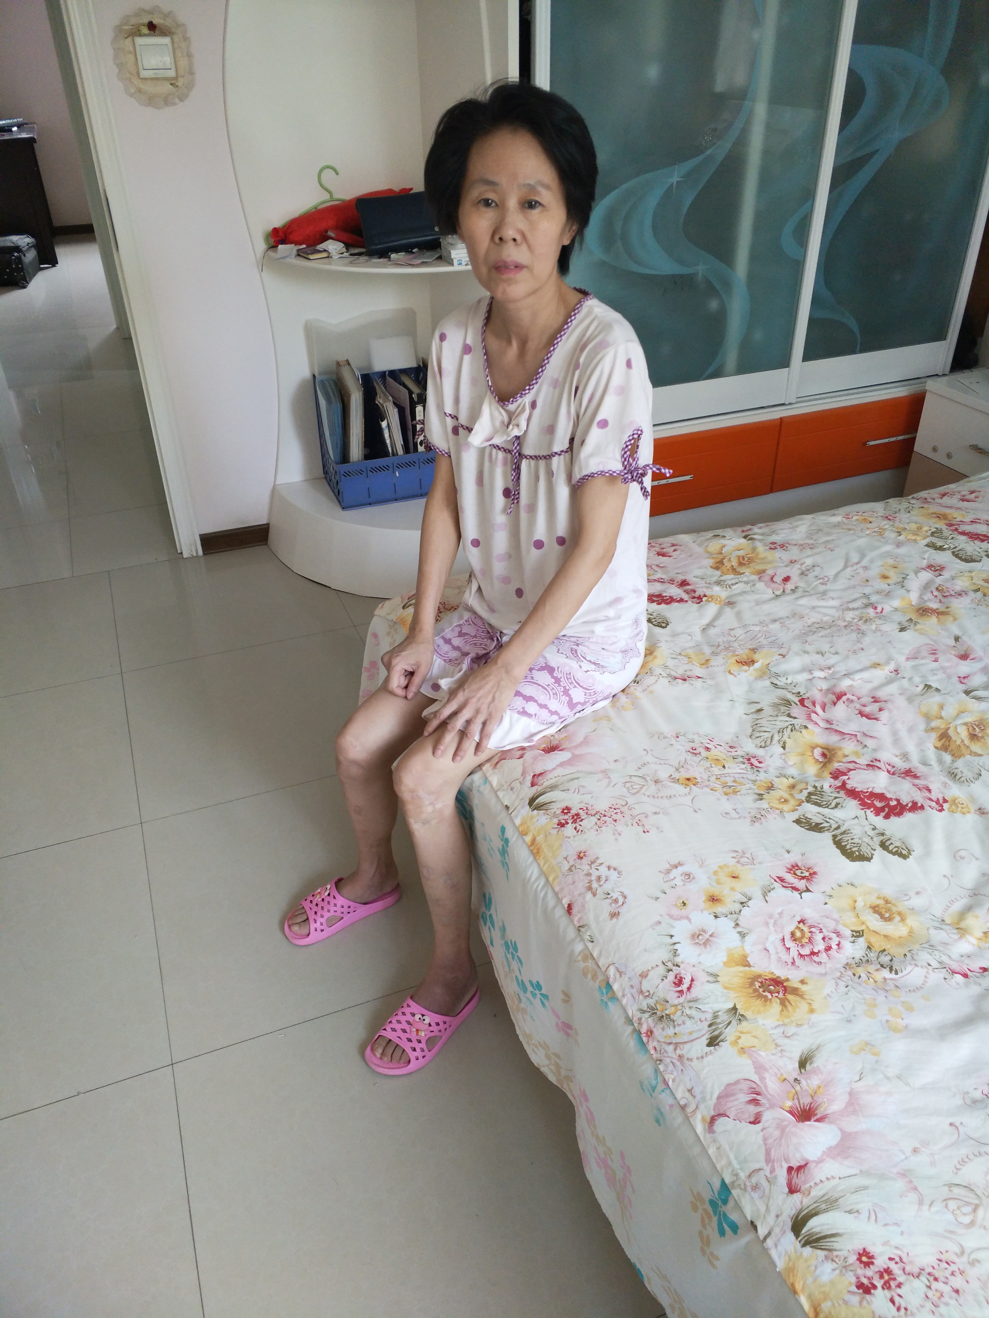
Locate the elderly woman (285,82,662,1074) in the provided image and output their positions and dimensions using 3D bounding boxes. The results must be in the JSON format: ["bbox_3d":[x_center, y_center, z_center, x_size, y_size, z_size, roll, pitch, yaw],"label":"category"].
[{"bbox_3d":[-0.078,-0.090,1.320,0.470,1.330,0.700,26,40,37],"label":"elderly woman"}]

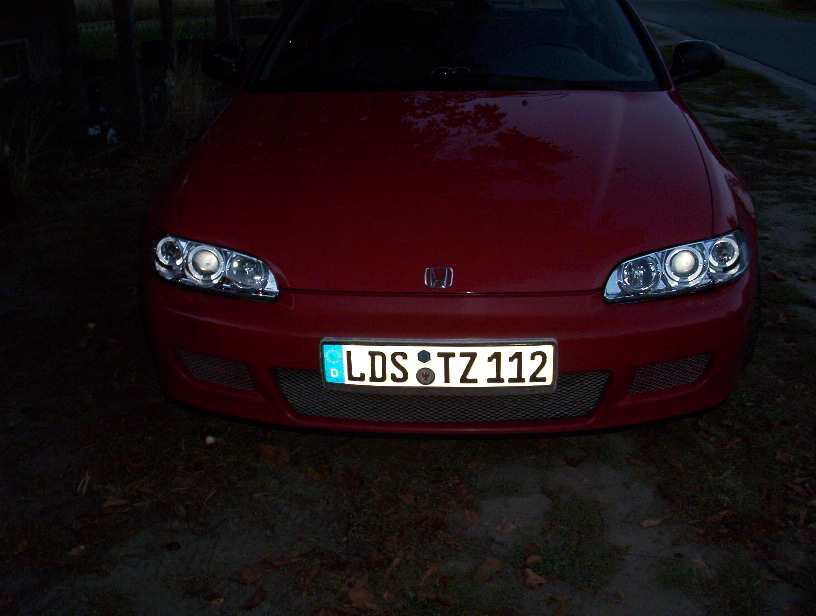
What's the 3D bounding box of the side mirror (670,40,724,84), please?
[{"bbox_3d":[1.022,-0.876,3.272,0.190,0.145,0.125,0,22,5],"label":"side mirror"}]

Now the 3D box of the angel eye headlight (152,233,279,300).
[{"bbox_3d":[-0.478,-0.115,2.255,0.385,0.125,0.280,0,22,5],"label":"angel eye headlight"}]

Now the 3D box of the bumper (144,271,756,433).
[{"bbox_3d":[0.085,0.073,2.292,1.650,0.385,0.470,1,21,4],"label":"bumper"}]

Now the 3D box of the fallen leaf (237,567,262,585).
[{"bbox_3d":[-0.338,0.571,1.962,0.038,0.018,0.056,-13,24,-29],"label":"fallen leaf"}]

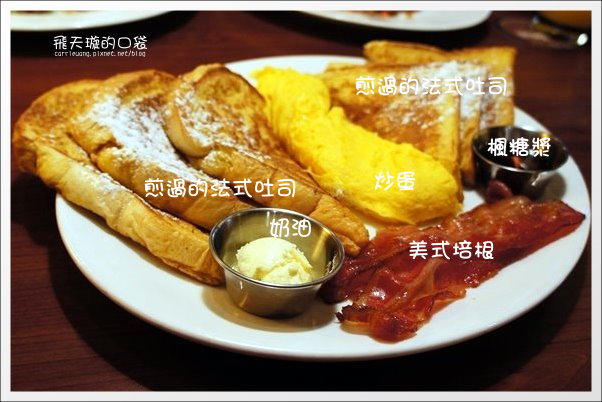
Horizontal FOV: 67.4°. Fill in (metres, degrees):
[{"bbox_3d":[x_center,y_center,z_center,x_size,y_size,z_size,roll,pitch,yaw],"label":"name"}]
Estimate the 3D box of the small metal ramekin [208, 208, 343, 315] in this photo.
[{"bbox_3d":[-0.012,0.033,0.224,0.063,0.029,0.063,8,30,0],"label":"small metal ramekin"}]

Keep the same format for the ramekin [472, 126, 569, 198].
[{"bbox_3d":[0.151,-0.025,0.320,0.063,0.029,0.063,-3,37,0],"label":"ramekin"}]

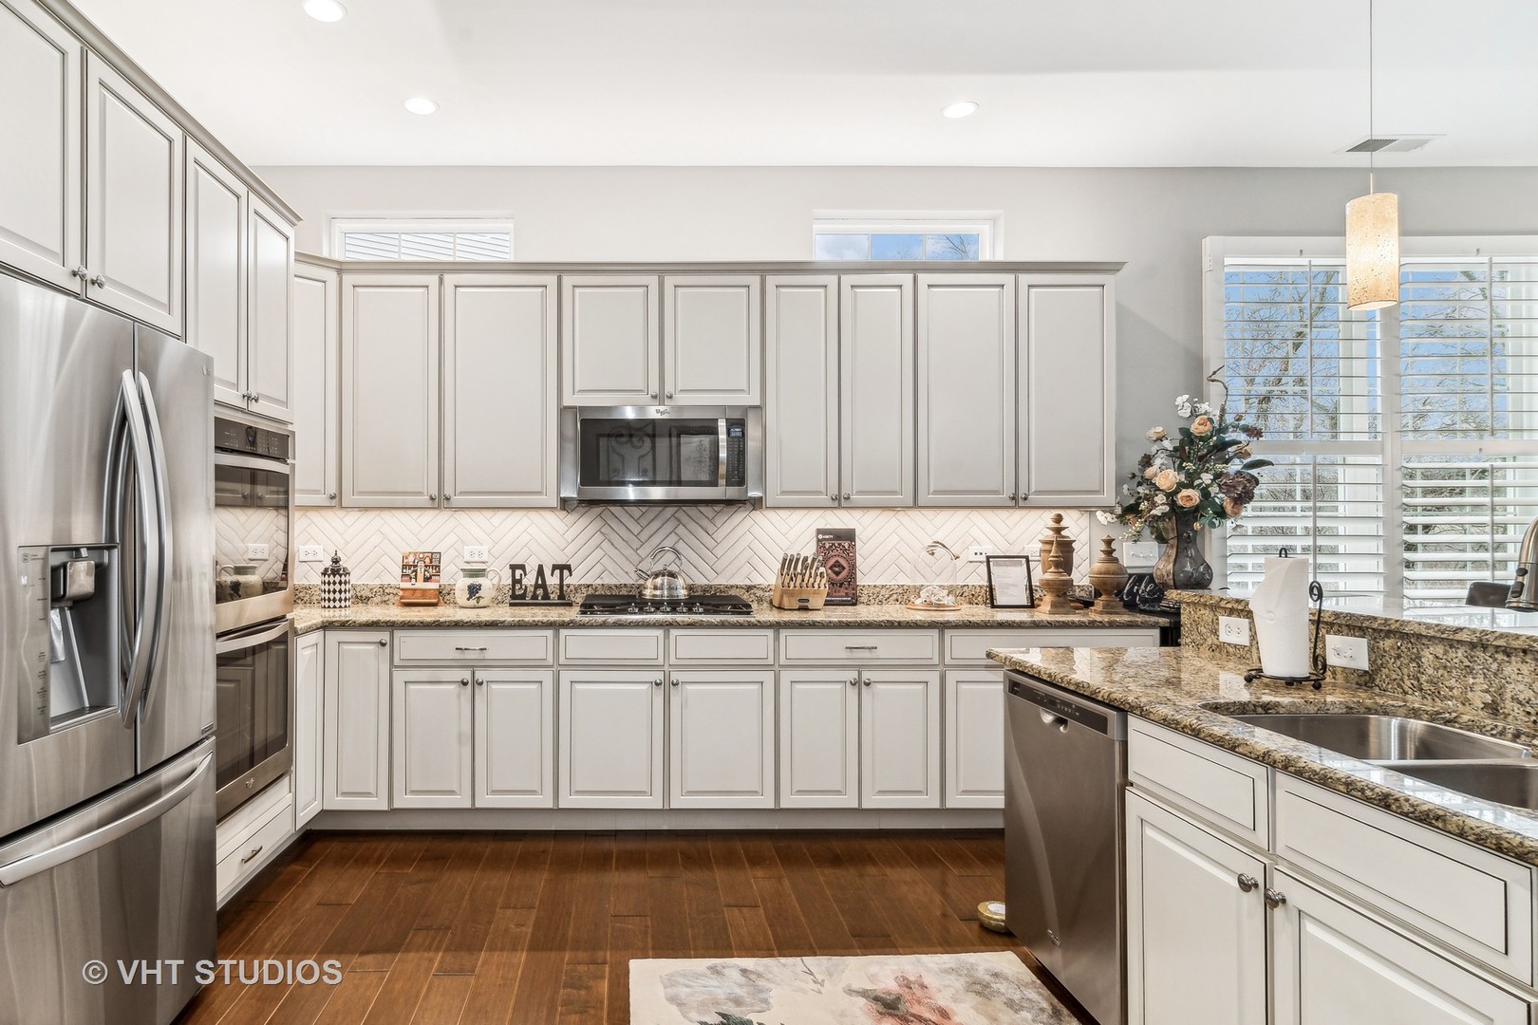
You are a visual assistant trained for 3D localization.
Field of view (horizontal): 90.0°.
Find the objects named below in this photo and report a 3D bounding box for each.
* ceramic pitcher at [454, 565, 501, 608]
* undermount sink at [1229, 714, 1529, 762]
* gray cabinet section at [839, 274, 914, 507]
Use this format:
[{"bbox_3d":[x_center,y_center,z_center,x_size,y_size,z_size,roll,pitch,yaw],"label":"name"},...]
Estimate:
[{"bbox_3d":[-1.385,0.351,3.650,0.215,0.207,0.175,0,0,0],"label":"ceramic pitcher"},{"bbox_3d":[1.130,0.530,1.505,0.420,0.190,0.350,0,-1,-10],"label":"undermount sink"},{"bbox_3d":[0.485,-0.547,3.615,0.334,1.041,0.330,0,0,0],"label":"gray cabinet section"}]

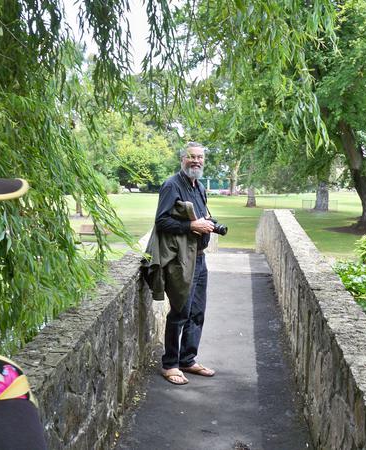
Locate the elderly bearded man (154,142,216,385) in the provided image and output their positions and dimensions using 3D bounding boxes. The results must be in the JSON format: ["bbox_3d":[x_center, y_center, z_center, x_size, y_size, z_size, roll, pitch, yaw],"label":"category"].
[{"bbox_3d":[0.011,0.270,4.480,0.460,1.760,0.520,3,6,34],"label":"elderly bearded man"}]

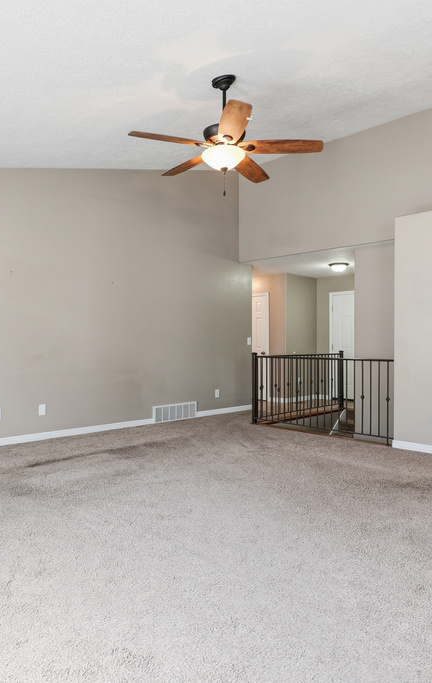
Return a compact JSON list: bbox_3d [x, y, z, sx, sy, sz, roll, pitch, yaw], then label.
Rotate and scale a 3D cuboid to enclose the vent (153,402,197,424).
[{"bbox_3d":[-0.572,1.018,6.530,0.785,0.236,0.025,0,0,-42],"label":"vent"}]

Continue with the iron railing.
[{"bbox_3d":[1.976,0.647,6.396,1.930,0.975,2.320,0,0,43],"label":"iron railing"}]

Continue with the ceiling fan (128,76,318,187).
[{"bbox_3d":[0.066,-1.655,3.470,1.400,0.740,1.400,0,0,0],"label":"ceiling fan"}]

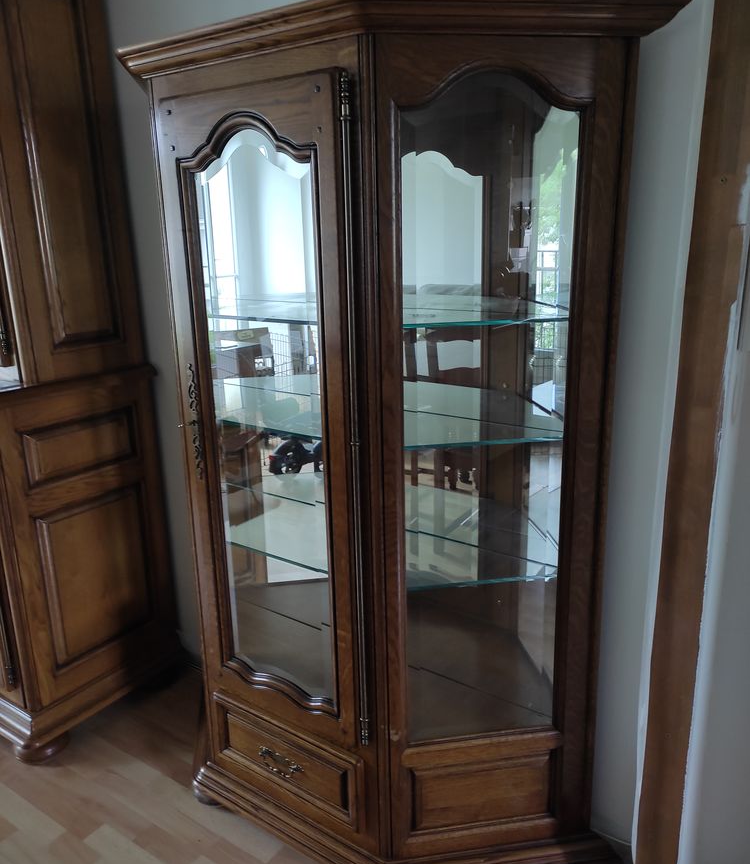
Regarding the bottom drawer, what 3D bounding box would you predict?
[{"bbox_3d":[-0.131,0.729,1.829,0.458,0.171,0.270,10,19,36],"label":"bottom drawer"}]

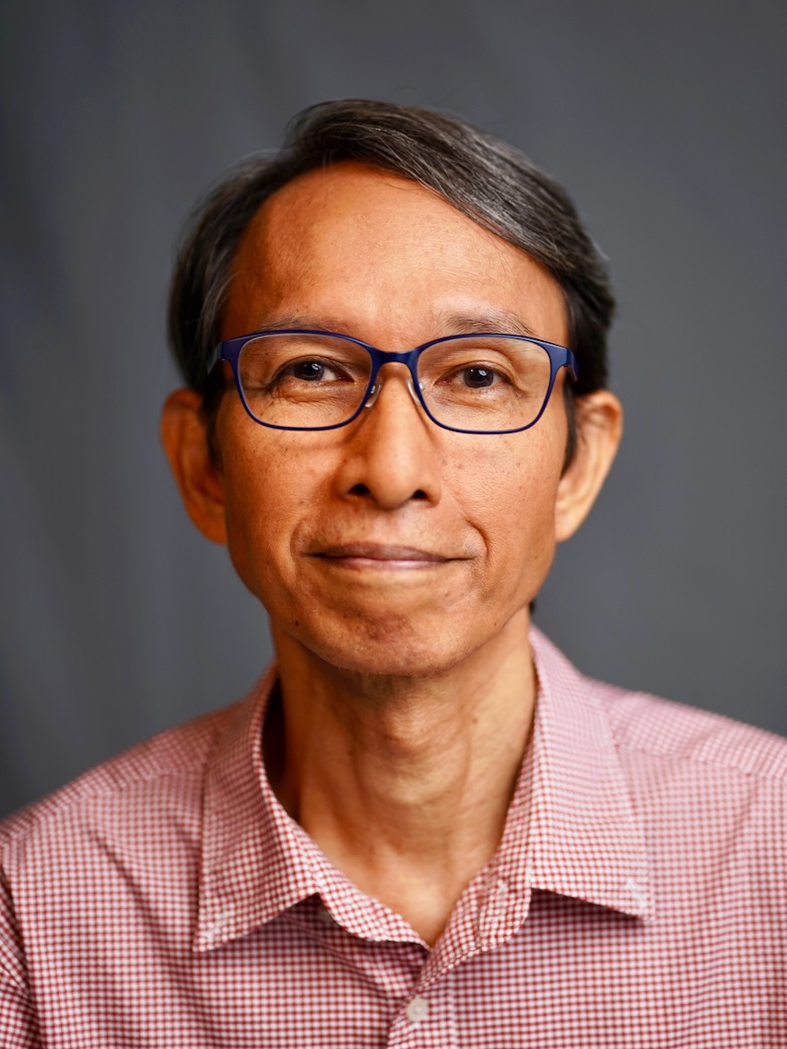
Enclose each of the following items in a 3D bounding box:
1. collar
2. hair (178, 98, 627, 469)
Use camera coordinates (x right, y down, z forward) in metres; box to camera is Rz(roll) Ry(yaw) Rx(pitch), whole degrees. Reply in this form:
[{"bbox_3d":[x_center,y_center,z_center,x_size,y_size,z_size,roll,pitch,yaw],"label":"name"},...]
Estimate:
[{"bbox_3d":[0.012,0.111,1.200,0.190,0.135,0.155,-2,0,-5],"label":"collar"},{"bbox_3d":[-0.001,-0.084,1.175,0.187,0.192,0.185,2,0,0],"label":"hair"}]

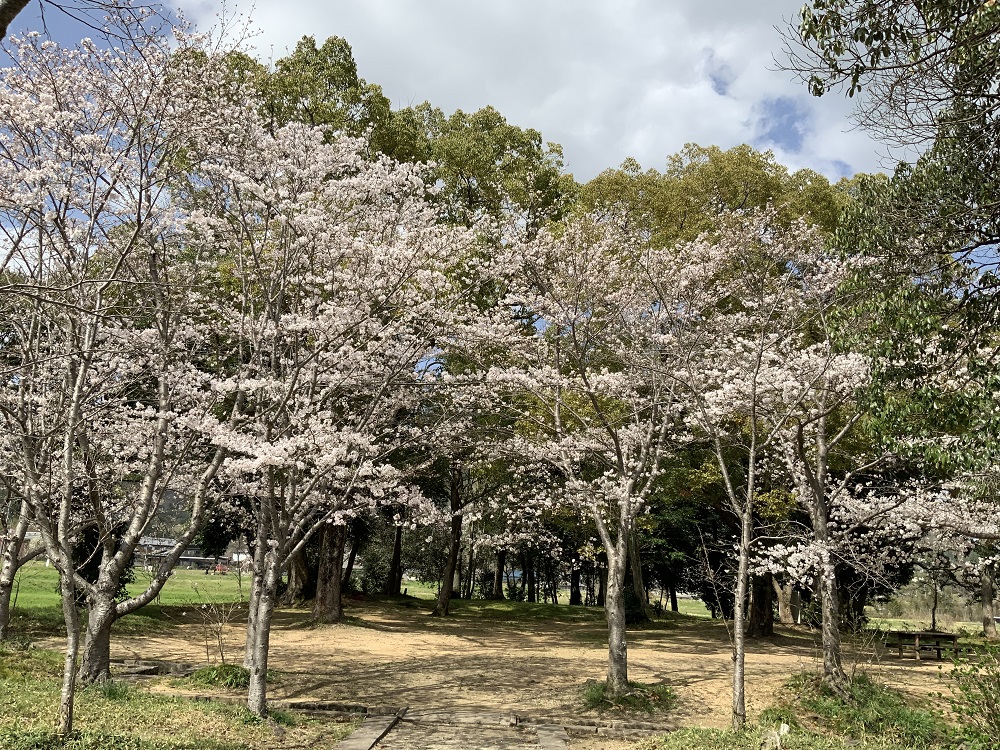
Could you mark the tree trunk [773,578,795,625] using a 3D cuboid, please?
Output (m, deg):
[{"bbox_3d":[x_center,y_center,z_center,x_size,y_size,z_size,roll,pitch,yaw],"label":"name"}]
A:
[{"bbox_3d":[11.150,8.902,32.950,0.867,1.751,0.781,3,-14,0],"label":"tree trunk"}]

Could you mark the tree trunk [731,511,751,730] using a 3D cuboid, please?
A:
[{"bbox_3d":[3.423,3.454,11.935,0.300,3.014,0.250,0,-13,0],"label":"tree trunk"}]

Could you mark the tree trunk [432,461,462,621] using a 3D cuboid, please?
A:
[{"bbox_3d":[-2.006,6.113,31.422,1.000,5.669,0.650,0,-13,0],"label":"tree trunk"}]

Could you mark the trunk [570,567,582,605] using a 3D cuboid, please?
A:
[{"bbox_3d":[3.635,9.997,39.806,0.570,1.751,0.513,3,-14,0],"label":"trunk"}]

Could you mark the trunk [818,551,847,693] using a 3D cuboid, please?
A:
[{"bbox_3d":[5.571,4.111,14.042,0.420,2.288,0.380,0,-13,0],"label":"trunk"}]

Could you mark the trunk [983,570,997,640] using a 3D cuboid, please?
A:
[{"bbox_3d":[15.801,7.366,27.046,0.430,2.183,0.400,0,-13,0],"label":"trunk"}]

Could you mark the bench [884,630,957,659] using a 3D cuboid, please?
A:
[{"bbox_3d":[10.554,6.778,21.030,1.750,0.740,1.150,-6,-14,25],"label":"bench"}]

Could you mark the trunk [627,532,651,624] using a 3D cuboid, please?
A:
[{"bbox_3d":[4.992,7.242,30.199,0.866,3.227,0.779,3,-14,0],"label":"trunk"}]

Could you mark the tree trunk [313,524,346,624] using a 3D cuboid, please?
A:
[{"bbox_3d":[-4.840,5.646,23.790,0.962,2.754,0.866,3,-14,0],"label":"tree trunk"}]

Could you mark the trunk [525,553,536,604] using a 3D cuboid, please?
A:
[{"bbox_3d":[1.452,9.629,39.871,0.571,2.312,0.514,3,-14,0],"label":"trunk"}]

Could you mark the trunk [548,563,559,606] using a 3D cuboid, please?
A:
[{"bbox_3d":[2.294,8.934,35.917,0.400,1.748,0.350,0,-13,0],"label":"trunk"}]

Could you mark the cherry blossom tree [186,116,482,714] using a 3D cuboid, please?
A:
[{"bbox_3d":[-2.663,0.419,13.532,4.600,9.519,4.300,0,-13,0],"label":"cherry blossom tree"}]

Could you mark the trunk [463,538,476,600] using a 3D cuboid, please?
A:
[{"bbox_3d":[-1.489,9.438,40.915,0.683,2.851,0.615,3,-14,0],"label":"trunk"}]

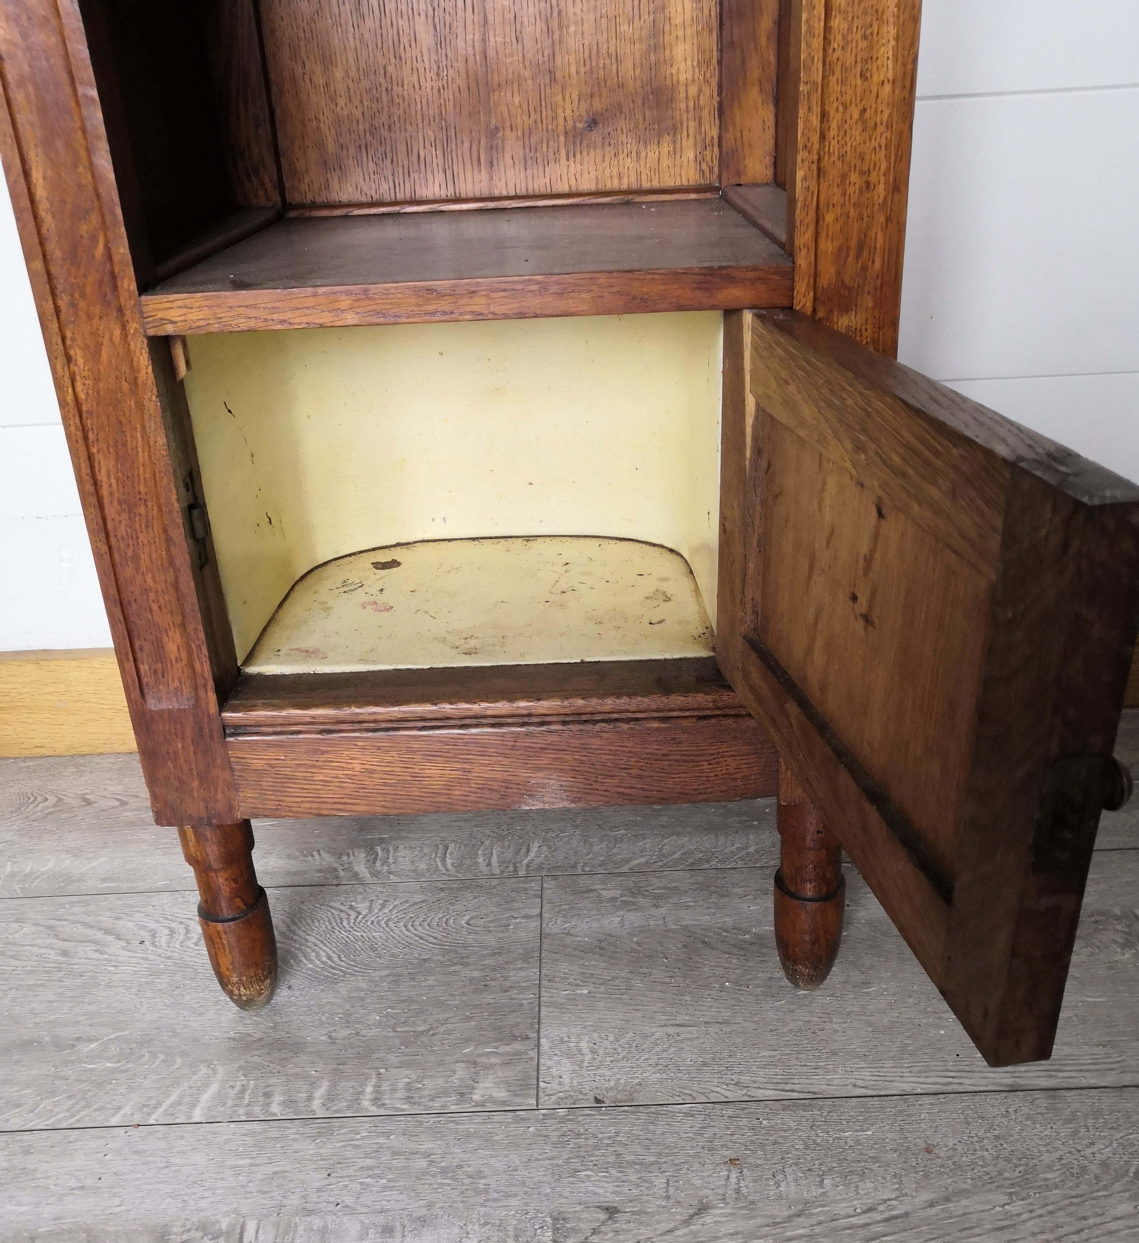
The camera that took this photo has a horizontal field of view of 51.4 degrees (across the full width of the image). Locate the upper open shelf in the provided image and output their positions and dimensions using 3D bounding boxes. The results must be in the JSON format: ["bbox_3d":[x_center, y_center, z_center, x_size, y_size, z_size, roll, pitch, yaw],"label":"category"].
[{"bbox_3d":[-0.046,-0.201,0.651,0.287,0.018,0.287,-3,25,1],"label":"upper open shelf"}]

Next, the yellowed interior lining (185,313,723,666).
[{"bbox_3d":[-0.053,-0.104,0.692,0.262,0.190,0.187,-3,25,1],"label":"yellowed interior lining"}]

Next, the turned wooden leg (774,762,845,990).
[{"bbox_3d":[0.138,0.147,0.680,0.038,0.147,0.038,-3,25,1],"label":"turned wooden leg"}]

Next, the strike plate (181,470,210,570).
[{"bbox_3d":[-0.183,-0.050,0.584,0.004,0.050,0.019,-3,25,1],"label":"strike plate"}]

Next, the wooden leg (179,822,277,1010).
[{"bbox_3d":[-0.196,0.164,0.687,0.038,0.141,0.038,-3,25,1],"label":"wooden leg"}]

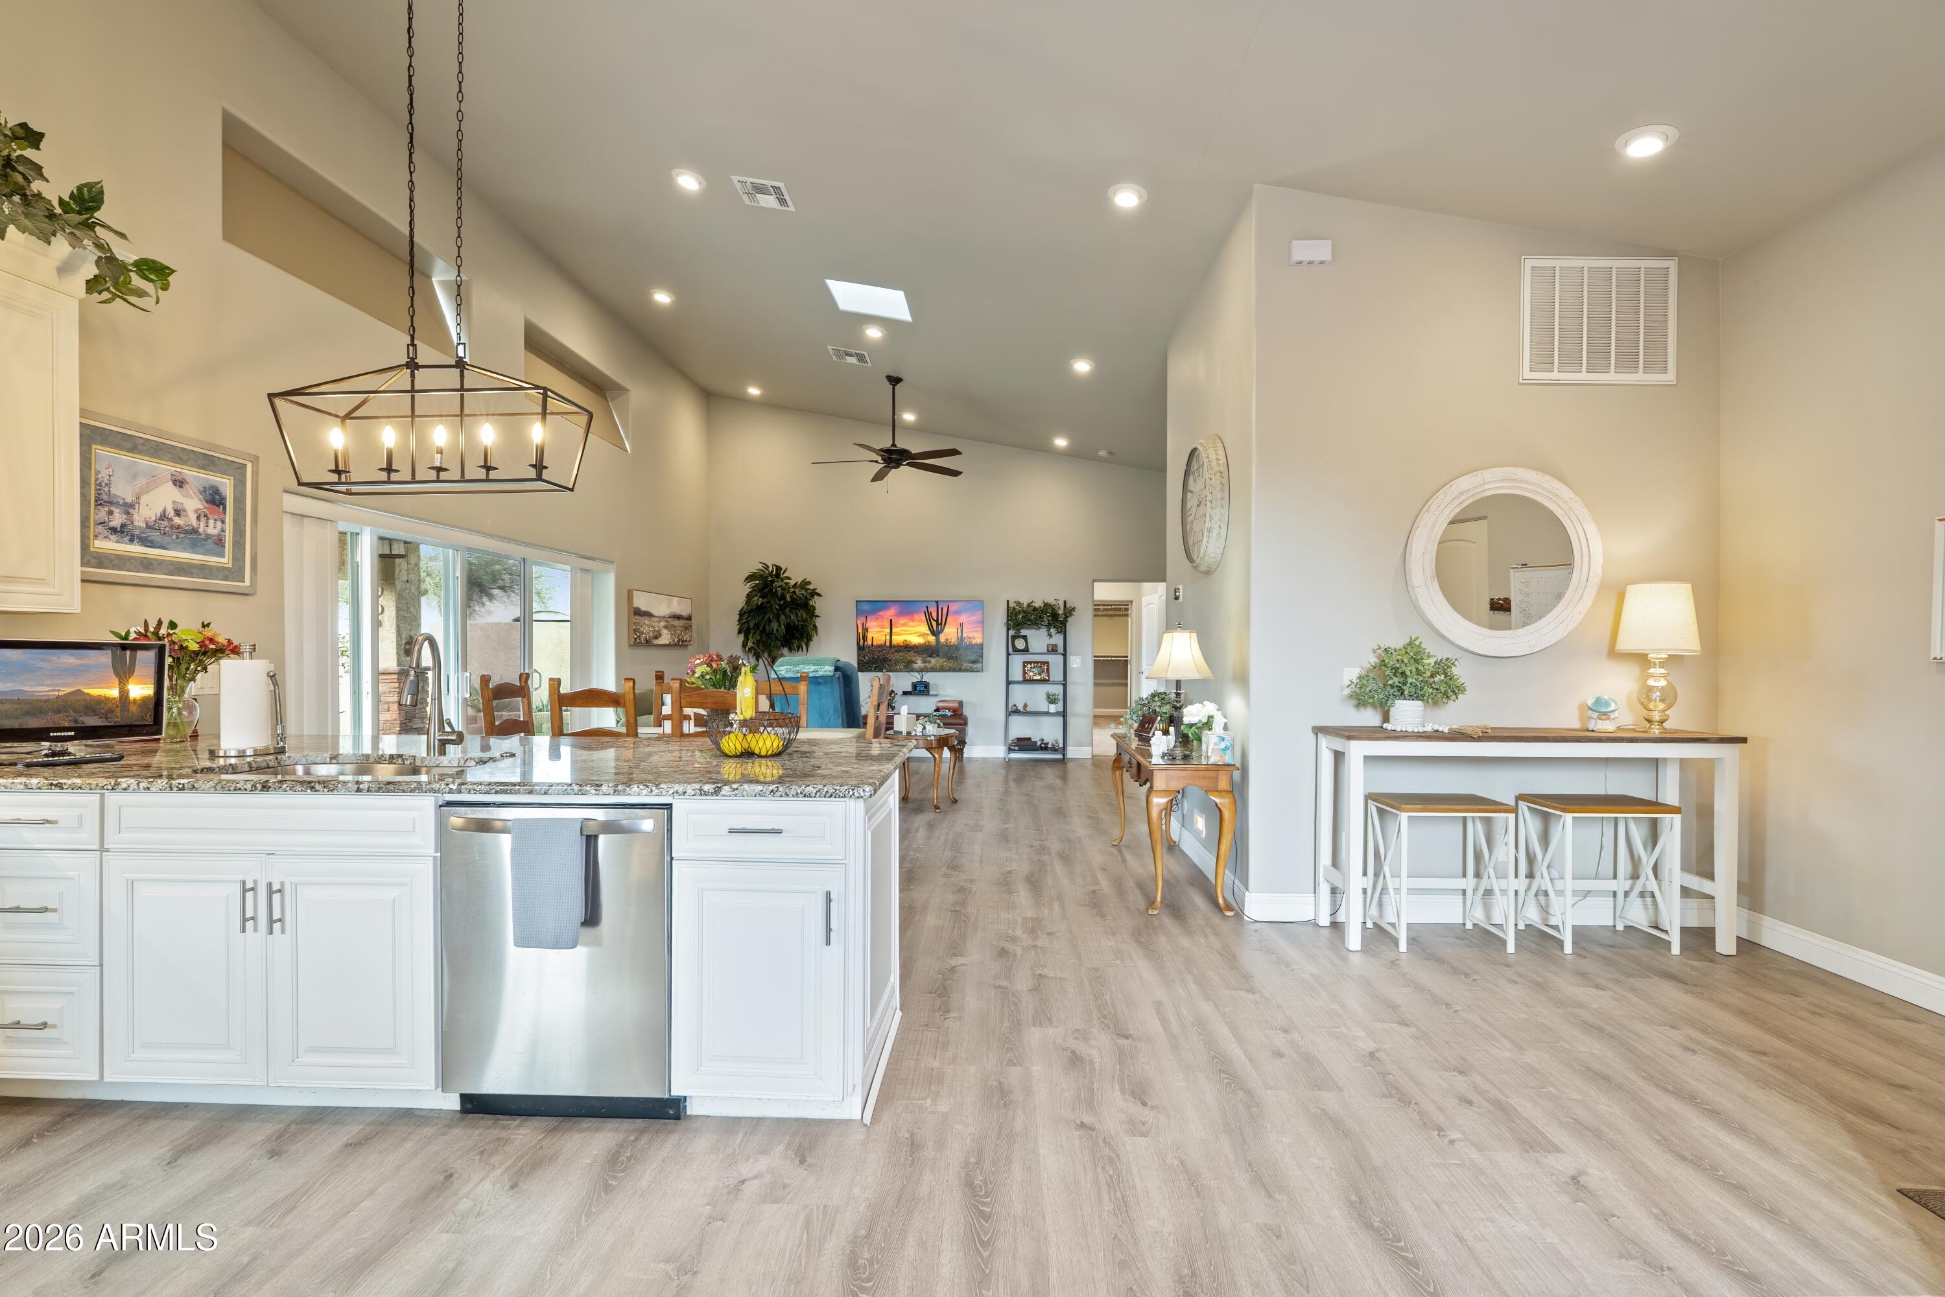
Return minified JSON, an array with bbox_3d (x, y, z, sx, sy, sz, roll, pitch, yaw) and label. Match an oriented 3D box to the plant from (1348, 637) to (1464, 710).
[{"bbox_3d":[1.894,0.114,3.760,0.500,0.340,0.400,0,0,2],"label":"plant"}]

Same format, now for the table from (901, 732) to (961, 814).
[{"bbox_3d":[-0.405,0.962,6.854,0.600,0.580,0.560,0,0,2],"label":"table"}]

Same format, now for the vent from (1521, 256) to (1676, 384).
[{"bbox_3d":[2.871,-1.500,3.961,0.700,0.575,0.025,0,0,2],"label":"vent"}]

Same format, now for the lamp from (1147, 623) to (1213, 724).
[{"bbox_3d":[1.076,0.202,4.442,0.350,0.670,0.350,0,0,2],"label":"lamp"}]

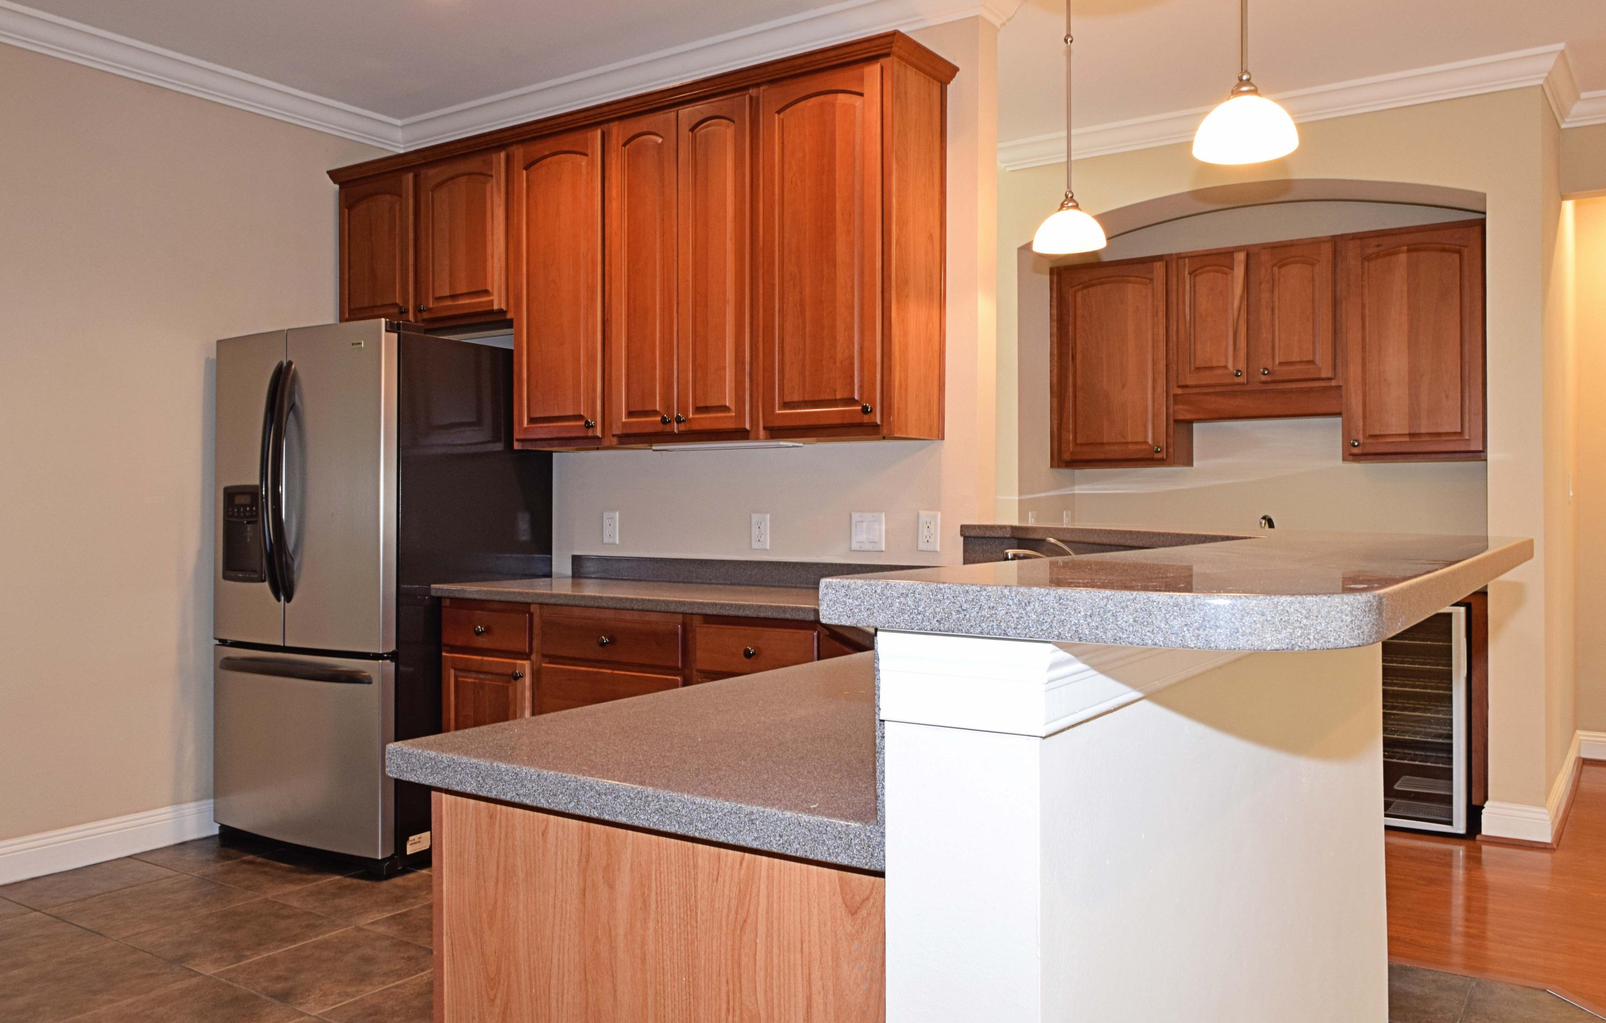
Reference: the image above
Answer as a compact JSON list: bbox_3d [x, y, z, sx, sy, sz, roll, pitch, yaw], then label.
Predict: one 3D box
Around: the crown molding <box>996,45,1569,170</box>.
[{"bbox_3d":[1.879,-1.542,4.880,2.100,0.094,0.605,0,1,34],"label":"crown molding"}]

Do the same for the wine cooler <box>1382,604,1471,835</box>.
[{"bbox_3d":[2.303,0.739,4.618,0.485,0.837,0.550,0,1,34],"label":"wine cooler"}]

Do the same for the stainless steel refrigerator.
[{"bbox_3d":[-1.527,0.276,4.341,0.915,1.775,0.820,0,1,34],"label":"stainless steel refrigerator"}]

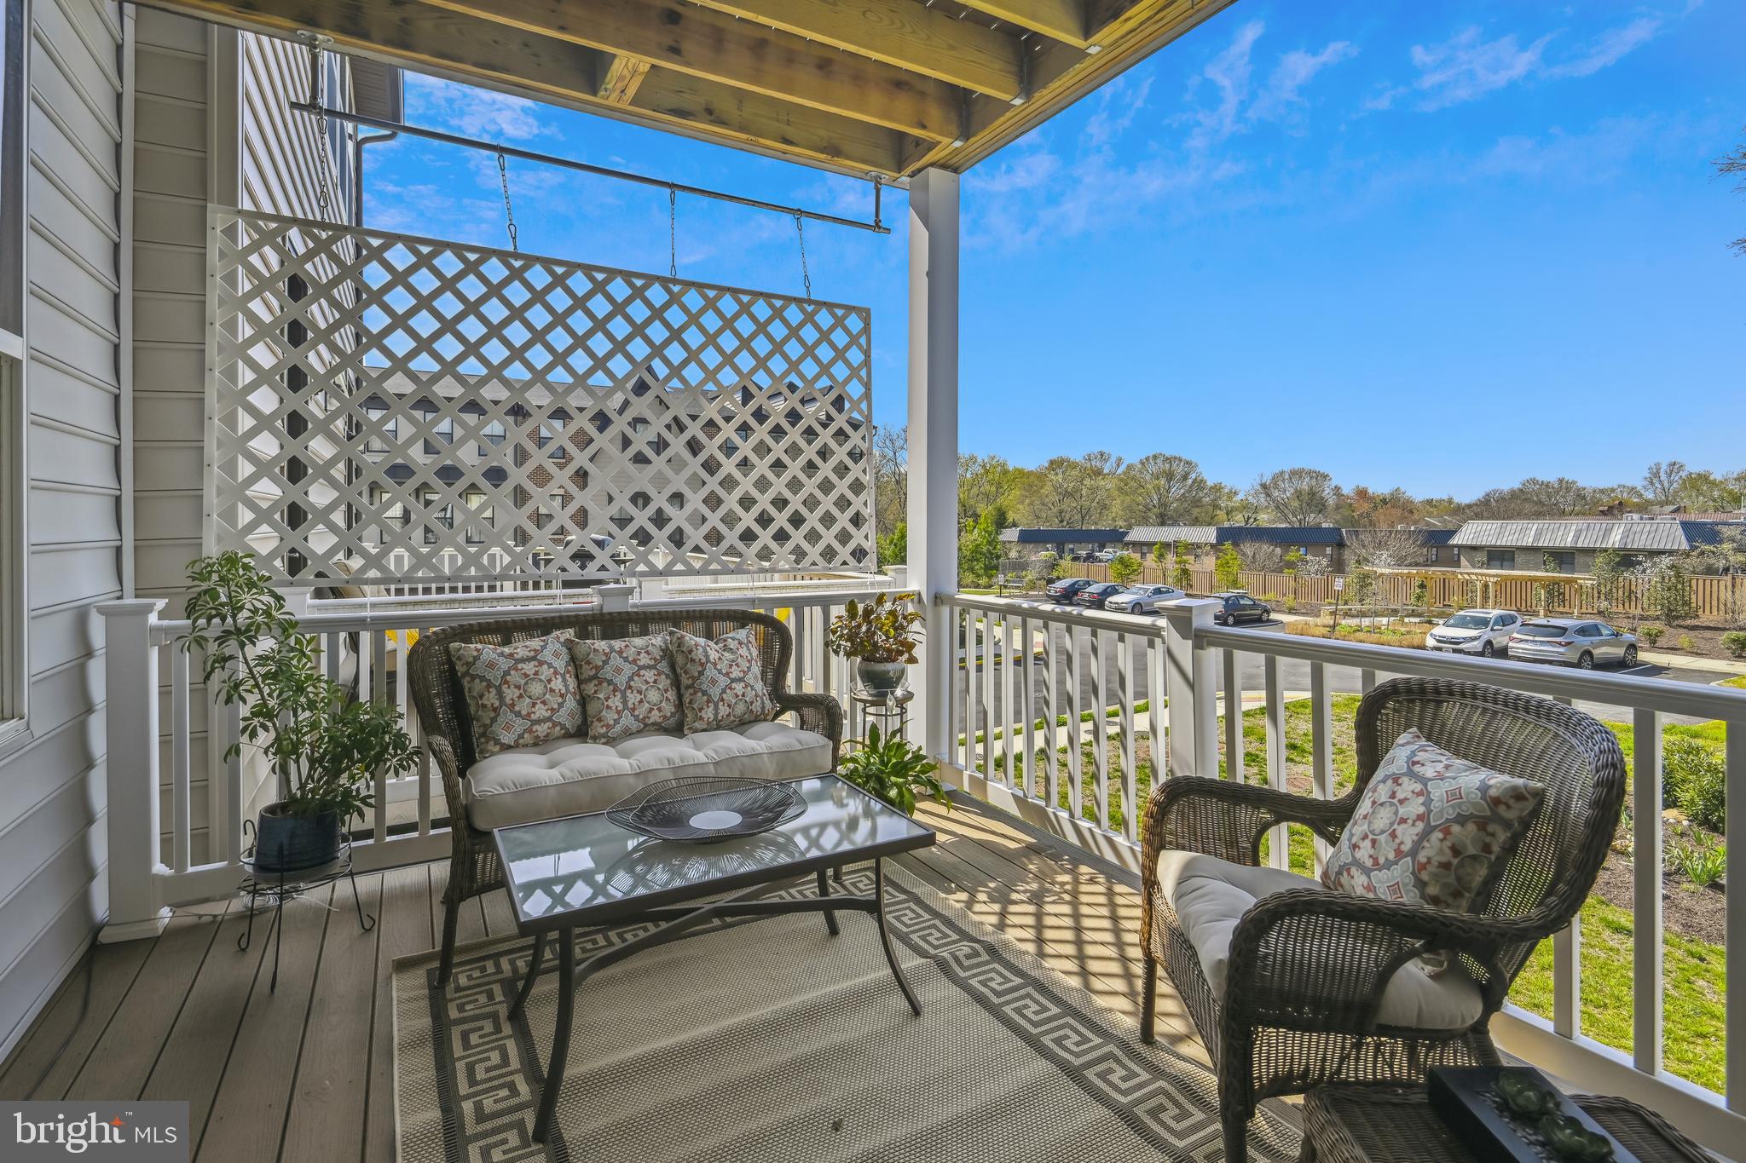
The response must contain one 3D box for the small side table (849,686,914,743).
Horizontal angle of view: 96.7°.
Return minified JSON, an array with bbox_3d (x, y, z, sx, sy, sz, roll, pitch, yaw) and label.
[{"bbox_3d":[0.039,0.741,3.217,0.260,0.555,0.260,-2,4,-28],"label":"small side table"}]

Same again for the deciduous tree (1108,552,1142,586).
[{"bbox_3d":[16.913,-0.594,52.000,2.300,2.850,2.300,0,3,0],"label":"deciduous tree"}]

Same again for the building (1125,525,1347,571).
[{"bbox_3d":[40.542,-3.762,87.500,18.000,4.600,15.000,-1,3,-16],"label":"building"}]

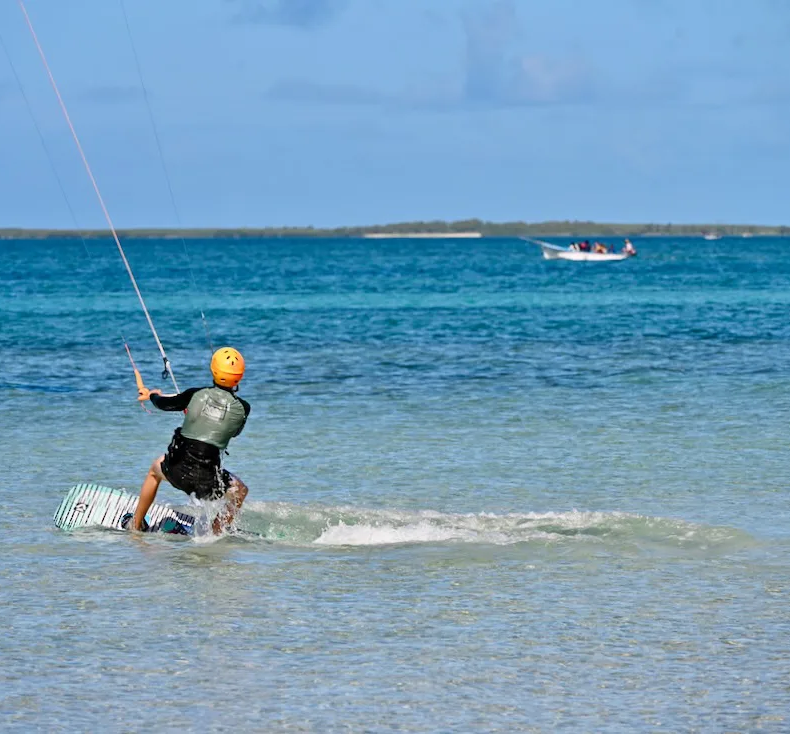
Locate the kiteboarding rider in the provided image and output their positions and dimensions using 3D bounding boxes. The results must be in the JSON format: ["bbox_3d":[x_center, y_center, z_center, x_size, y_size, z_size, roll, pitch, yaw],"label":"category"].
[{"bbox_3d":[-1.365,0.517,40.800,0.780,1.320,0.740,0,1,-20],"label":"kiteboarding rider"}]

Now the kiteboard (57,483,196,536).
[{"bbox_3d":[-1.526,1.103,41.000,1.450,0.430,0.090,15,-38,12],"label":"kiteboard"}]

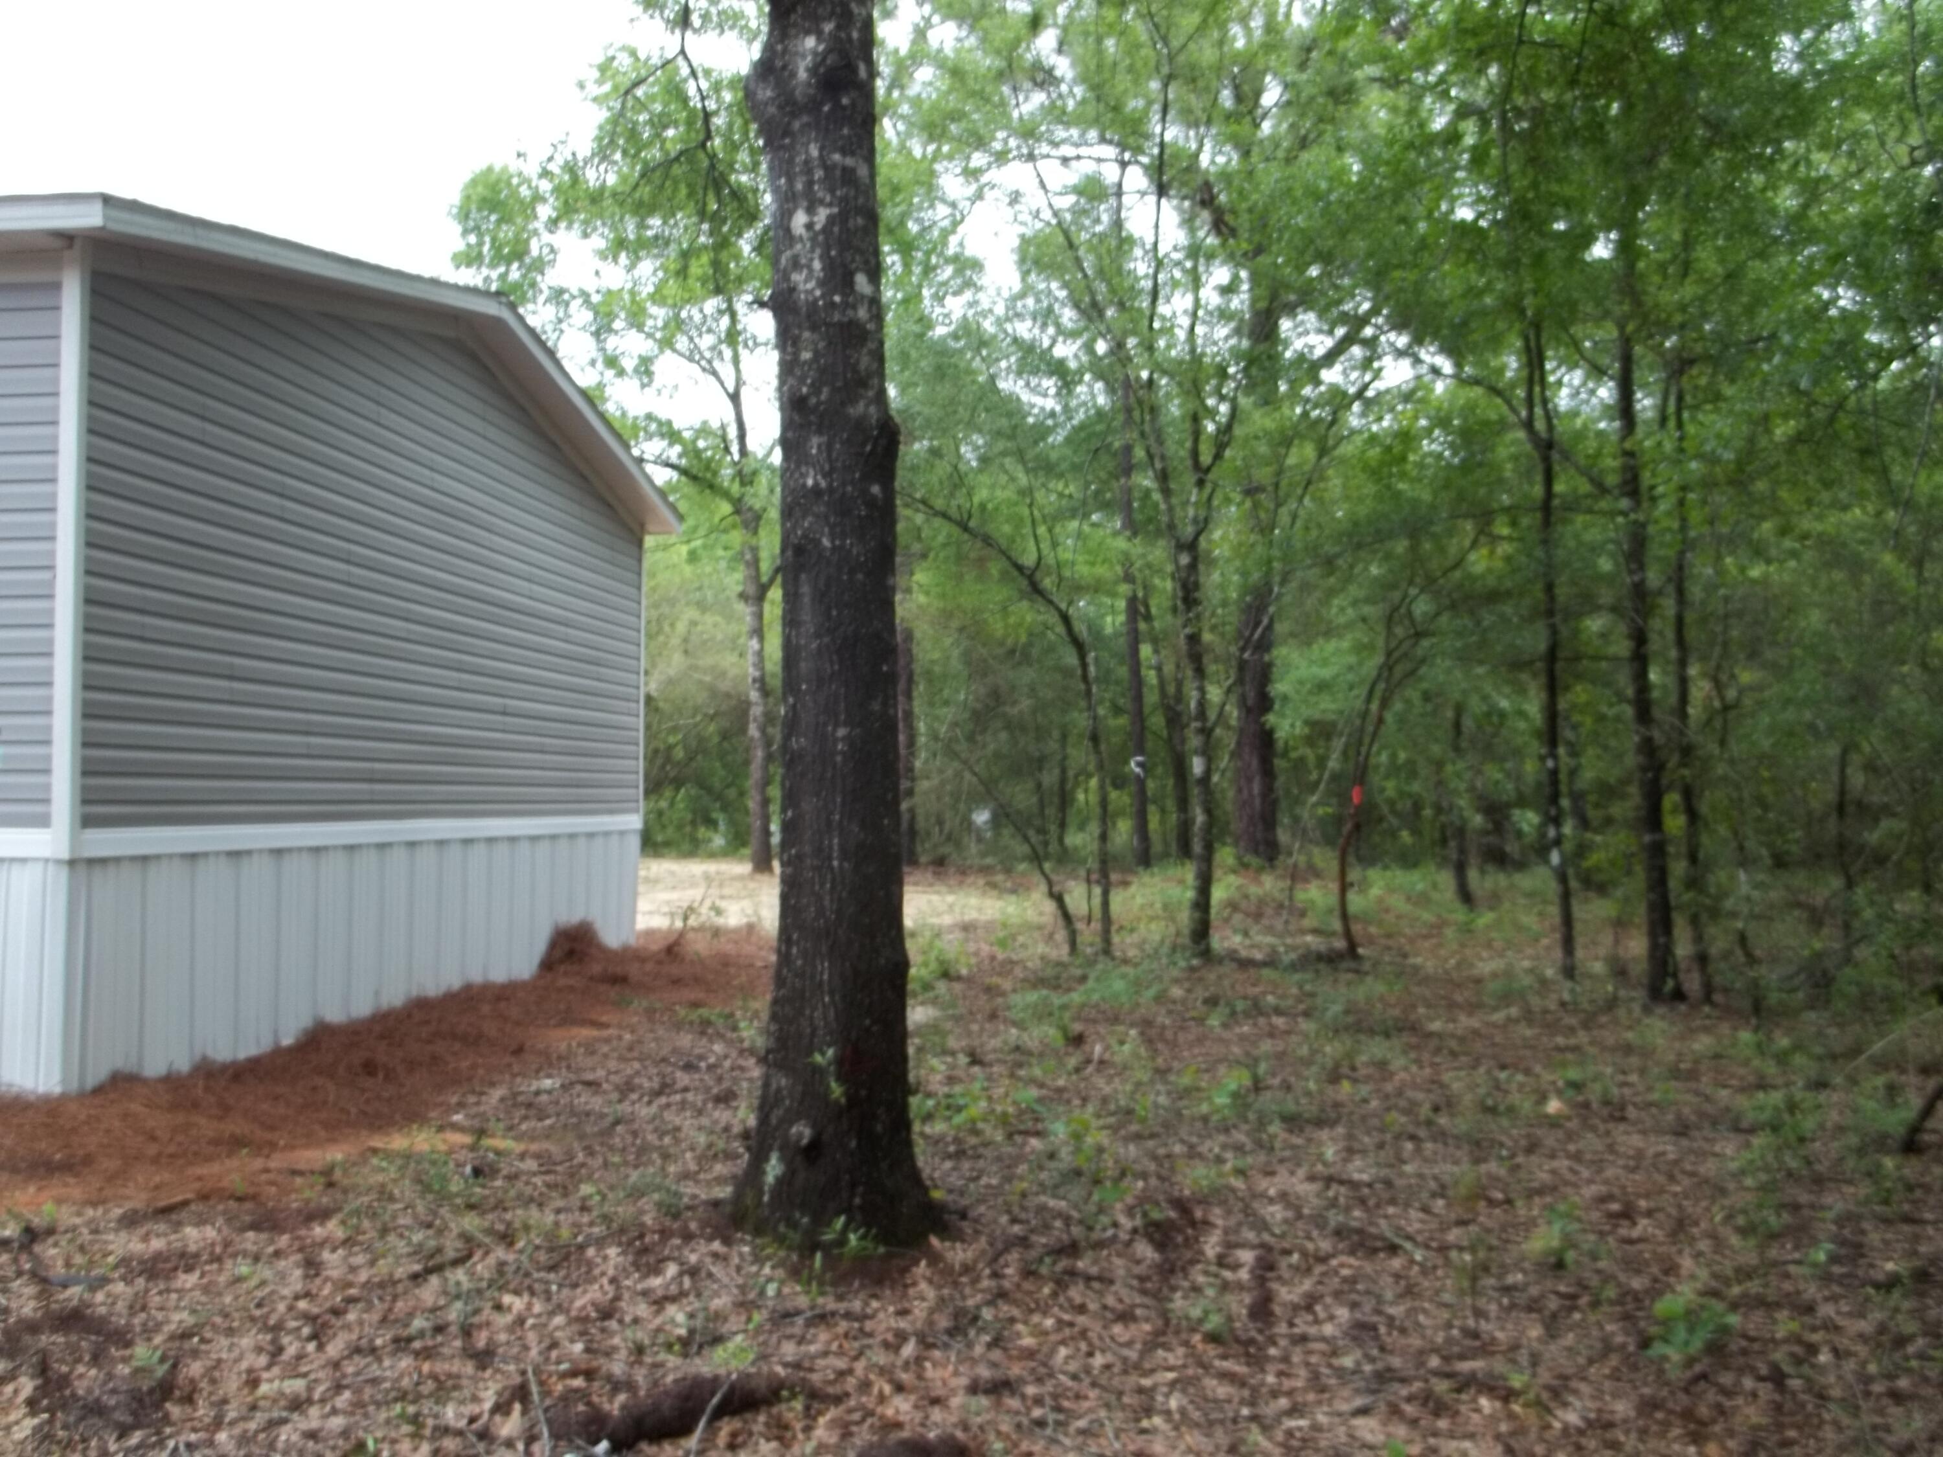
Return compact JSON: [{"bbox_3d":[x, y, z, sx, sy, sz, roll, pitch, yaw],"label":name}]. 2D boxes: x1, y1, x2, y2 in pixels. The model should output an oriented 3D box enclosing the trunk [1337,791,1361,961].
[{"bbox_3d":[3.196,1.250,15.663,0.180,1.434,0.130,0,-2,11],"label":"trunk"}]

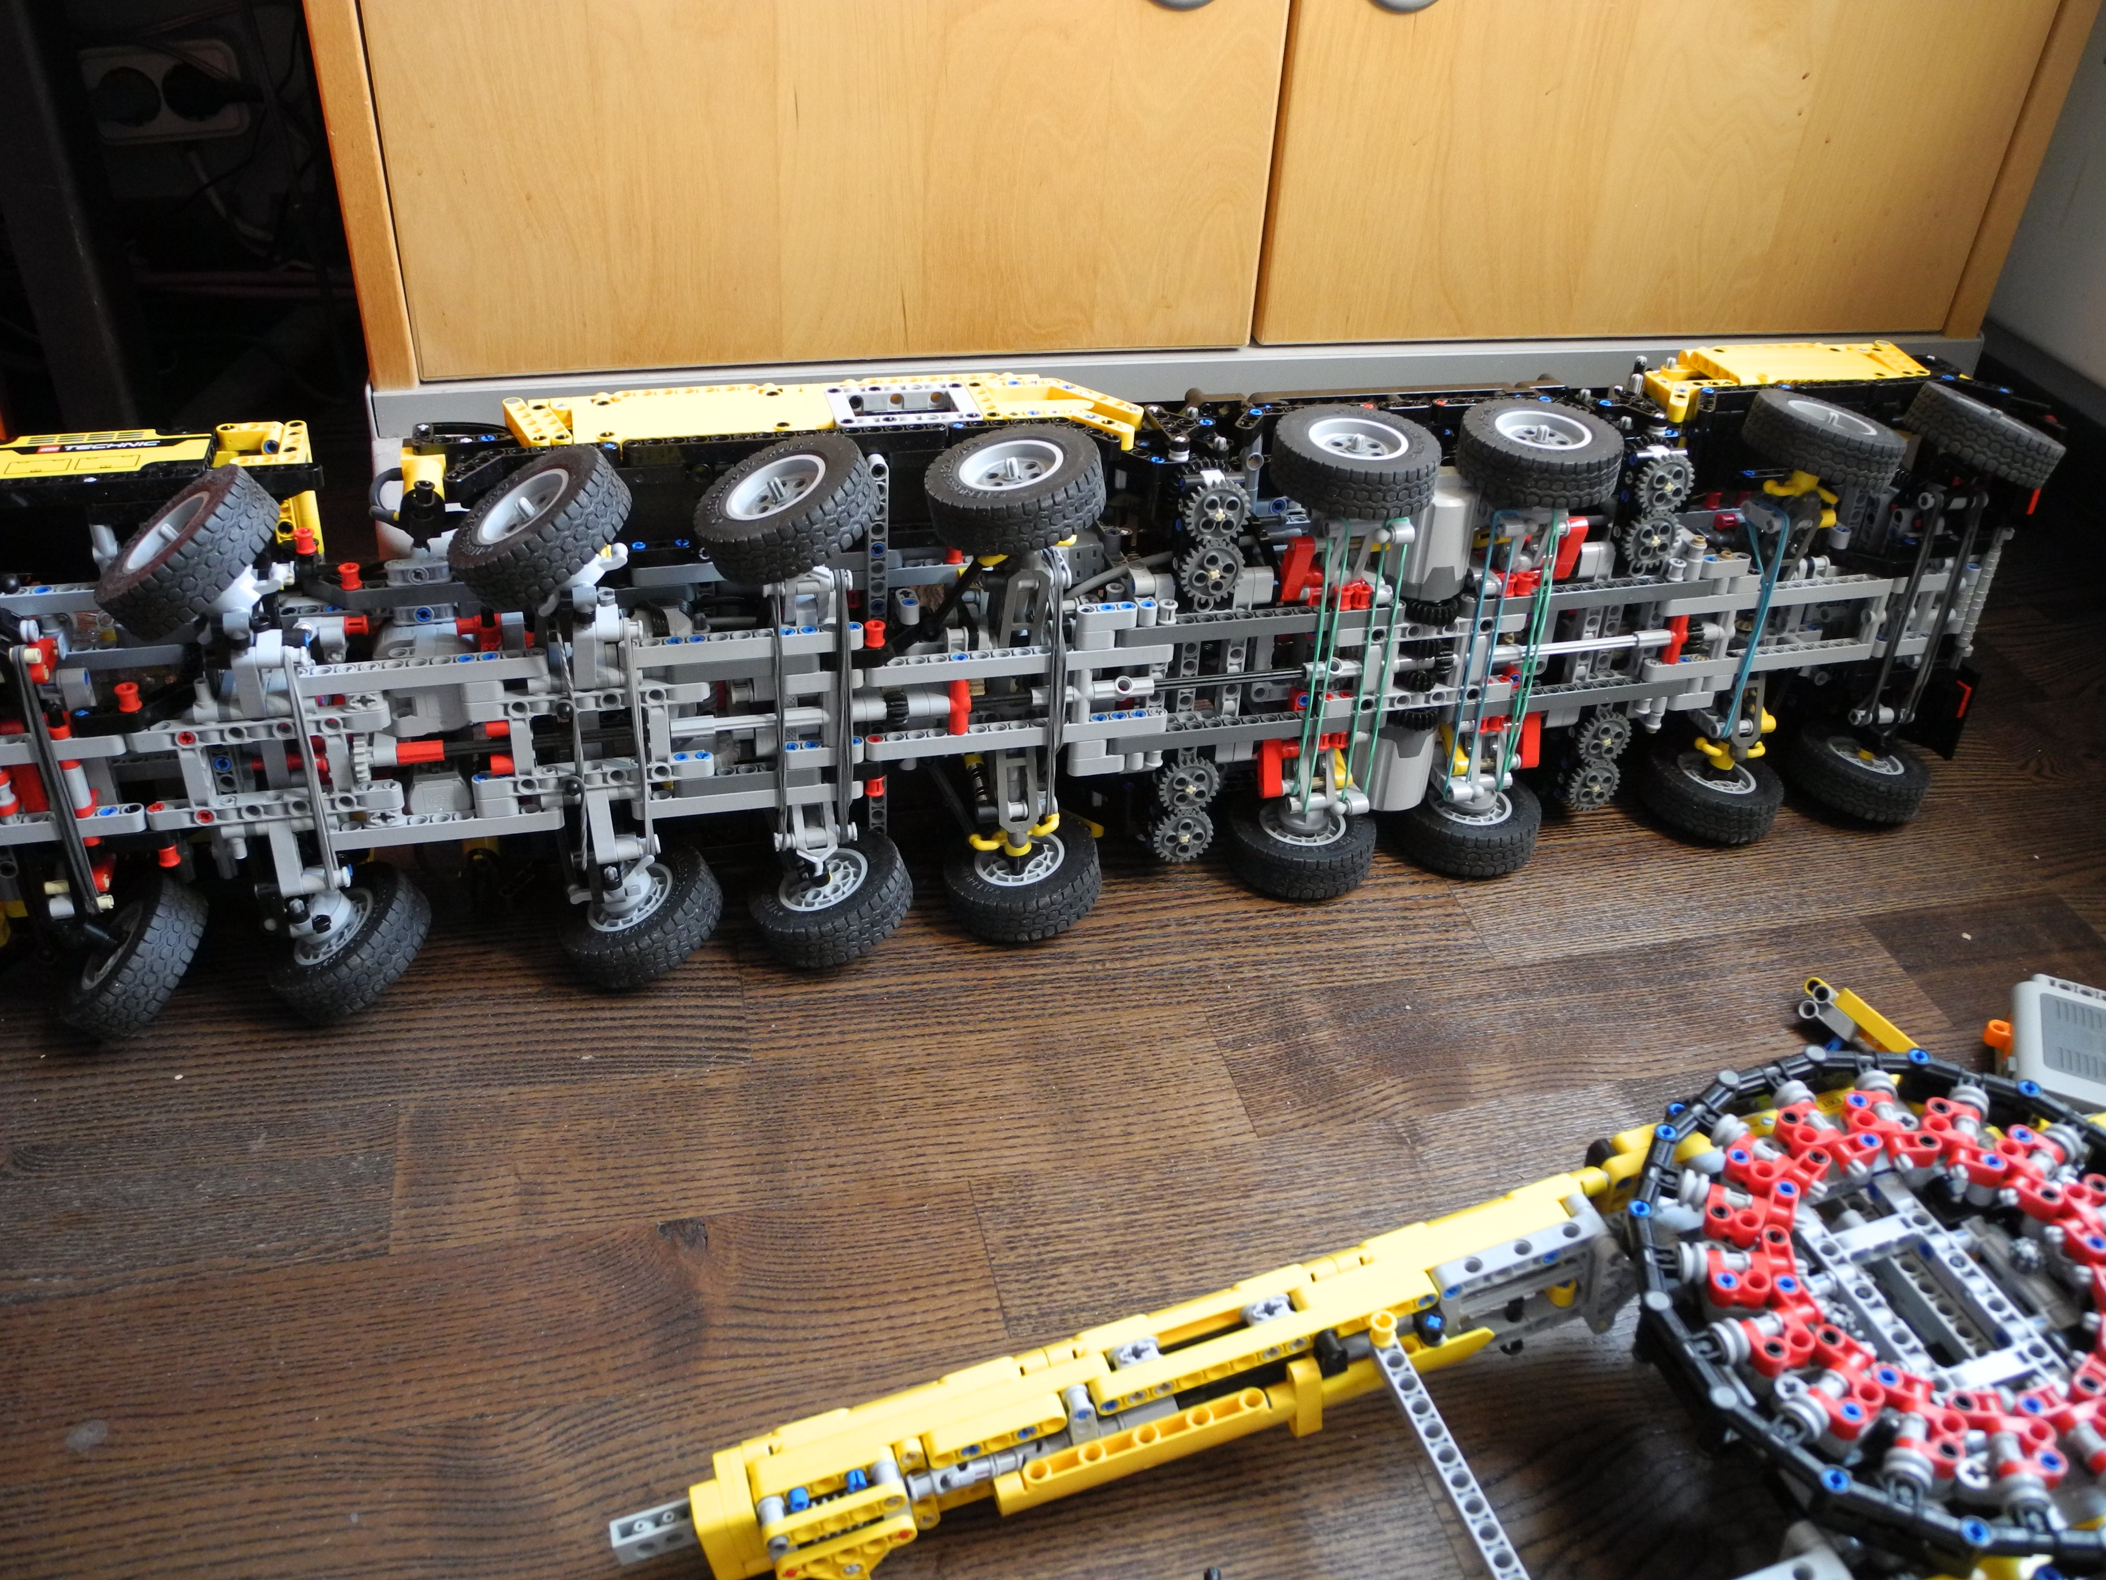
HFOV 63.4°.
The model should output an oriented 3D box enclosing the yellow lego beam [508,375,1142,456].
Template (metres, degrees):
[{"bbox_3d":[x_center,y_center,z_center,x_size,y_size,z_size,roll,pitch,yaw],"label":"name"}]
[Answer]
[{"bbox_3d":[-0.084,-0.140,0.646,0.238,0.011,0.063,-6,34,-13],"label":"yellow lego beam"}]

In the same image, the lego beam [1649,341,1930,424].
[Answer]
[{"bbox_3d":[0.323,-0.181,0.752,0.145,0.015,0.051,-6,34,-13],"label":"lego beam"}]

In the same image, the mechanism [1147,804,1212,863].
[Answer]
[{"bbox_3d":[0.055,0.018,0.707,0.025,0.025,0.008,-6,34,-13],"label":"mechanism"}]

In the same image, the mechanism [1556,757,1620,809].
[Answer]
[{"bbox_3d":[0.238,-0.001,0.749,0.025,0.025,0.008,-6,34,-13],"label":"mechanism"}]

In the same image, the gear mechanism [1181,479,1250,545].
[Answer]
[{"bbox_3d":[0.061,-0.103,0.629,0.025,0.025,0.008,-6,34,-13],"label":"gear mechanism"}]

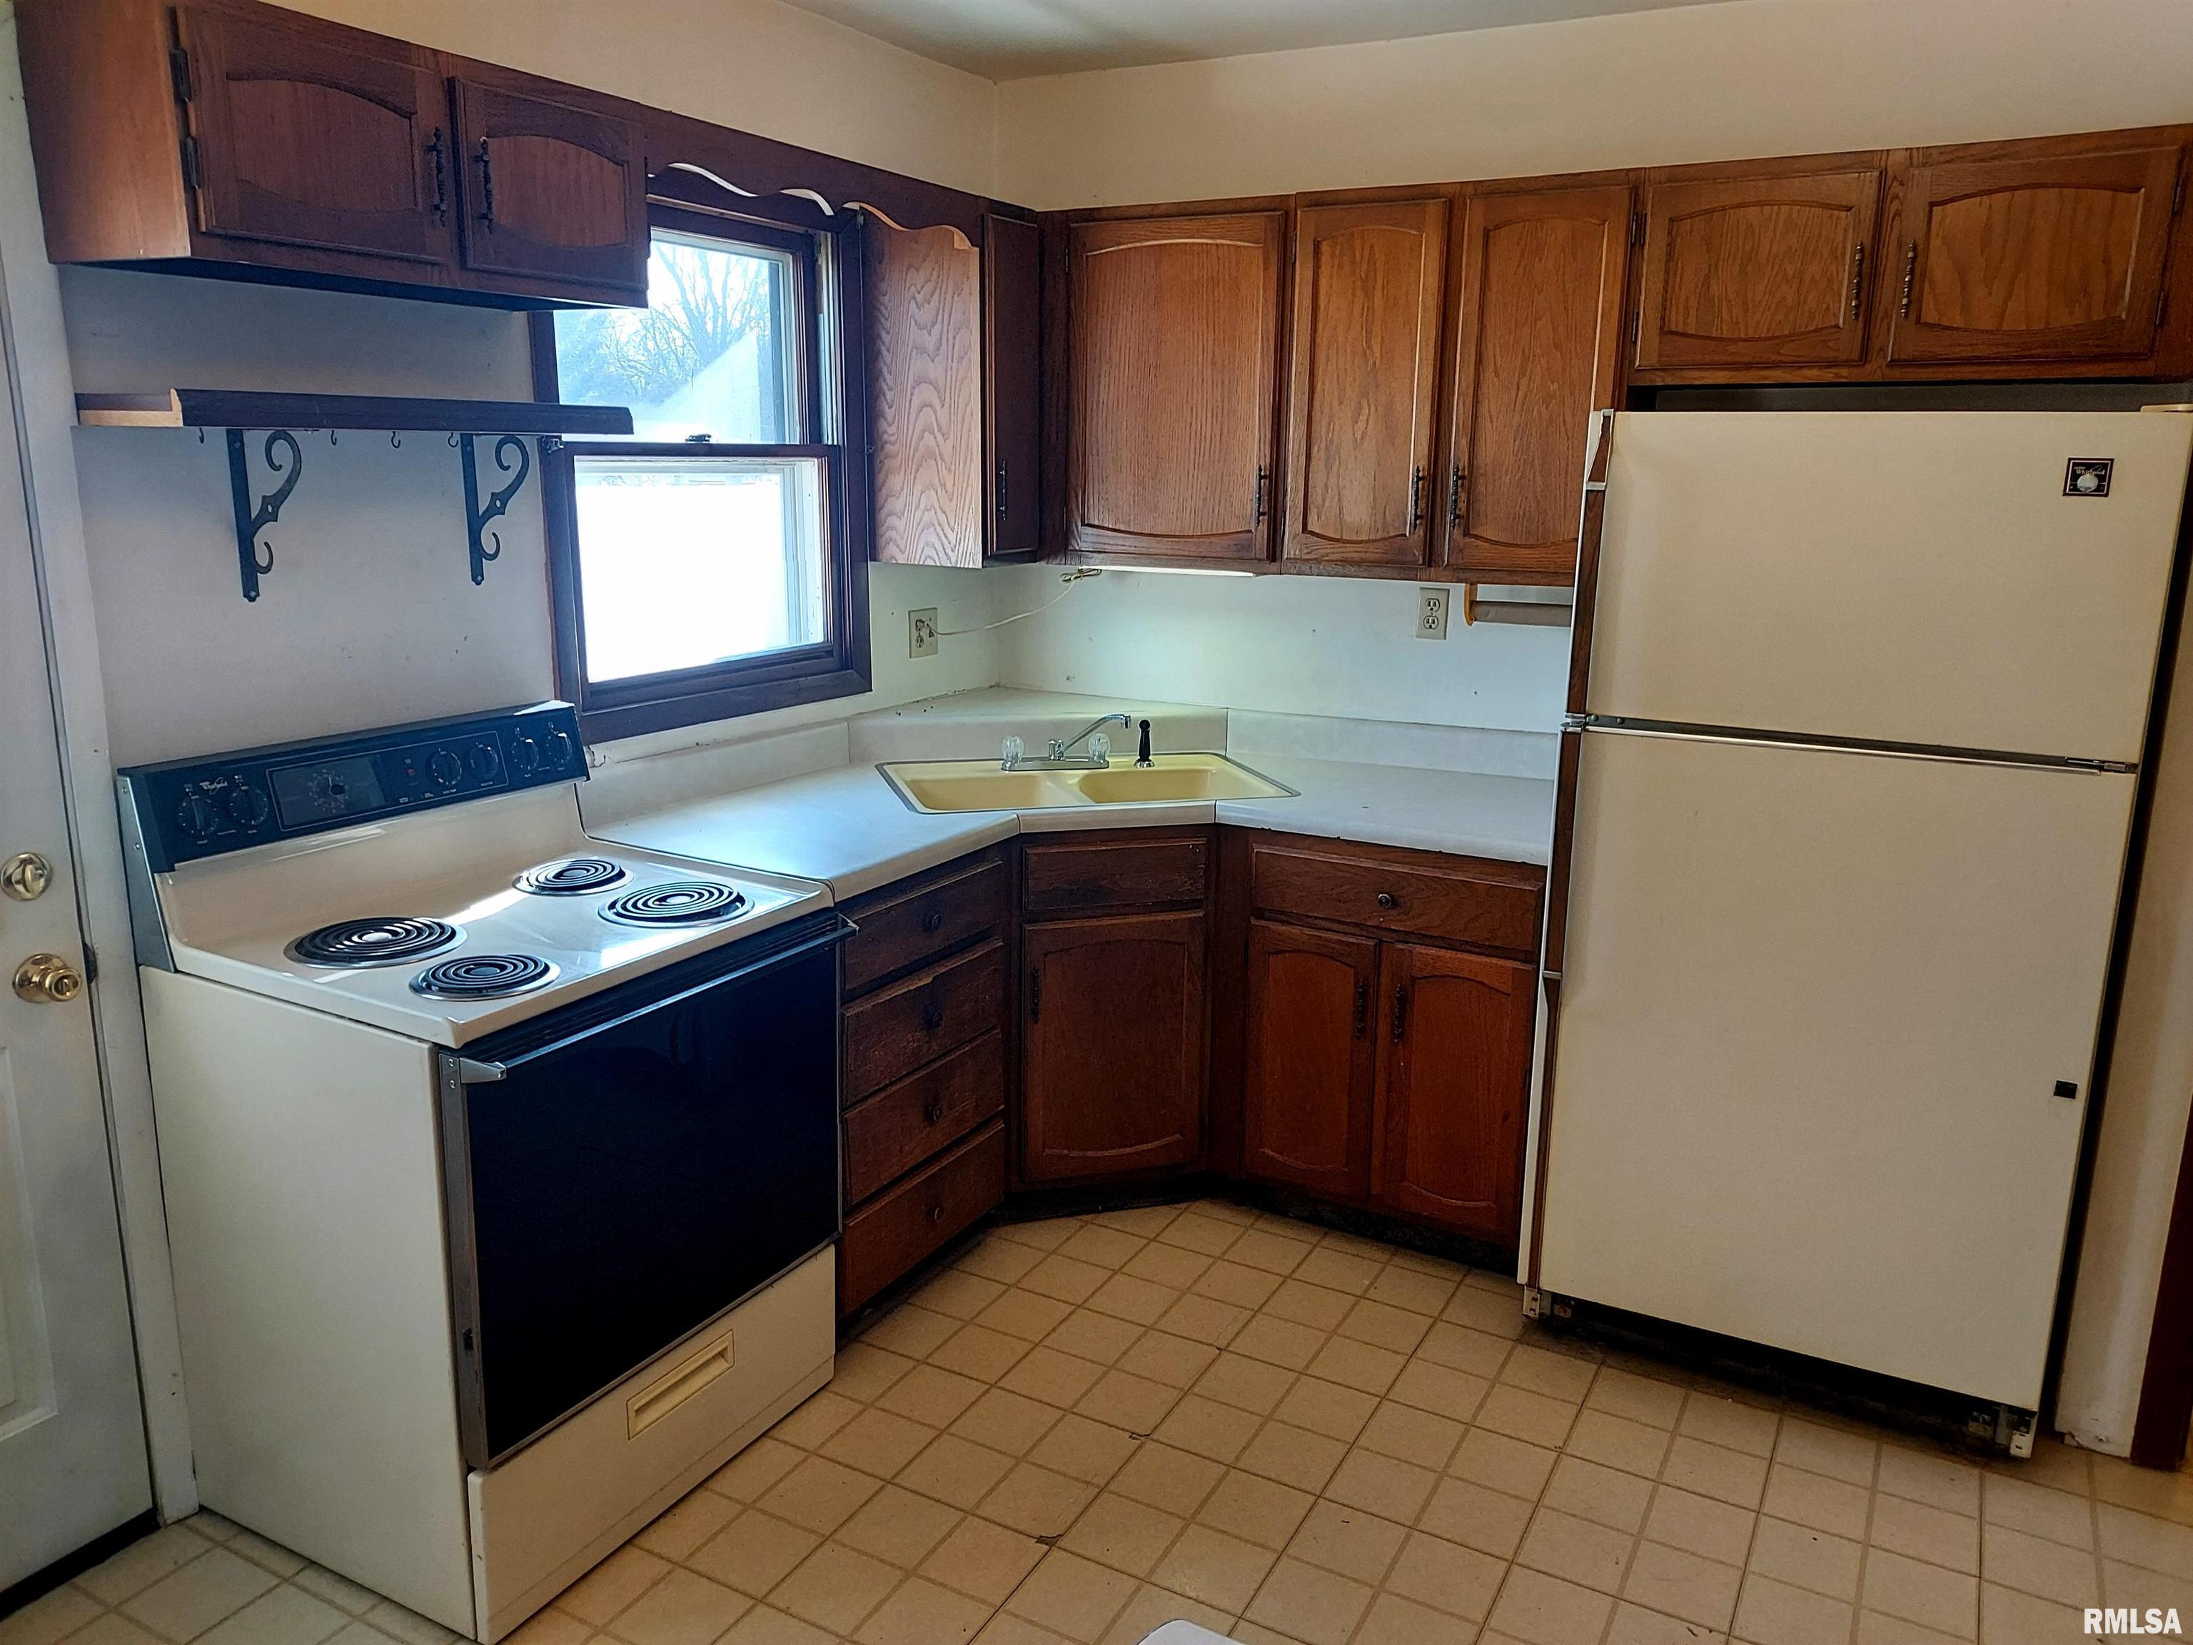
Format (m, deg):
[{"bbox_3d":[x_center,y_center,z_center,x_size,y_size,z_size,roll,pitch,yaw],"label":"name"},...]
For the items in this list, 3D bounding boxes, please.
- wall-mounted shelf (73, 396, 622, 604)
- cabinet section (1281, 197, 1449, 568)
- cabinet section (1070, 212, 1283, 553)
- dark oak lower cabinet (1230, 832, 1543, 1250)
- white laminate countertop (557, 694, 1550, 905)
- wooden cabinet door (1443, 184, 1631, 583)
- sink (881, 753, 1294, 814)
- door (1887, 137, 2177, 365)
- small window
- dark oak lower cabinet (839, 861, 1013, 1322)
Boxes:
[{"bbox_3d":[-1.066,-0.488,2.399,0.235,0.290,0.773,8,14,28],"label":"wall-mounted shelf"},{"bbox_3d":[0.545,-0.885,3.227,0.308,0.701,0.028,8,14,28],"label":"cabinet section"},{"bbox_3d":[0.164,-0.934,3.433,0.504,0.705,0.028,8,14,28],"label":"cabinet section"},{"bbox_3d":[0.695,0.396,3.431,0.685,0.830,0.625,8,14,28],"label":"dark oak lower cabinet"},{"bbox_3d":[0.083,-0.054,3.166,1.620,0.150,1.505,8,14,28],"label":"white laminate countertop"},{"bbox_3d":[0.854,-0.843,3.061,0.311,0.700,0.028,8,14,28],"label":"wooden cabinet door"},{"bbox_3d":[-0.036,-0.010,3.486,0.830,0.180,0.520,-3,13,-16],"label":"sink"},{"bbox_3d":[1.554,-0.936,2.642,0.390,0.319,0.028,8,14,28],"label":"door"},{"bbox_3d":[-0.774,-0.731,3.176,0.095,1.036,0.914,8,14,28],"label":"small window"},{"bbox_3d":[-0.580,0.452,3.118,0.625,0.830,0.590,8,14,28],"label":"dark oak lower cabinet"}]

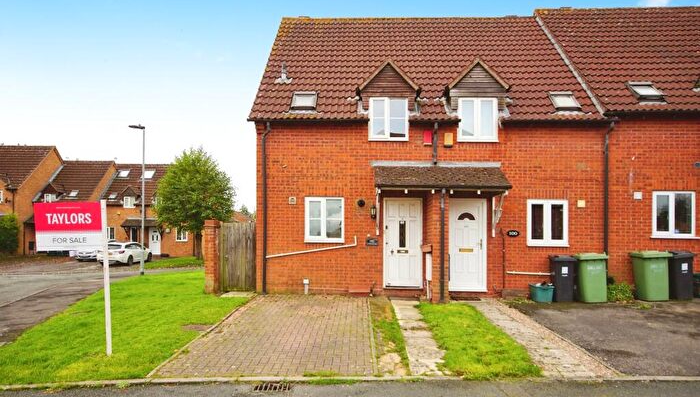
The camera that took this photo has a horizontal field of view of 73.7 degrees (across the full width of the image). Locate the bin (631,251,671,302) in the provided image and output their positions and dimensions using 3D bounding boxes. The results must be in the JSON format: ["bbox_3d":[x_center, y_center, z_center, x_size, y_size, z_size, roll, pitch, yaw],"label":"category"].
[{"bbox_3d":[6.428,1.642,9.950,0.570,1.060,0.710,0,-2,13],"label":"bin"}]

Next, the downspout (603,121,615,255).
[{"bbox_3d":[5.705,0.253,10.280,0.190,3.900,0.150,0,0,3],"label":"downspout"}]

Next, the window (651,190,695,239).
[{"bbox_3d":[7.132,0.361,10.270,0.910,1.030,0.100,0,0,3],"label":"window"}]

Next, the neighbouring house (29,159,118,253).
[{"bbox_3d":[-21.300,0.450,38.200,4.400,7.100,8.300,0,0,-7],"label":"neighbouring house"}]

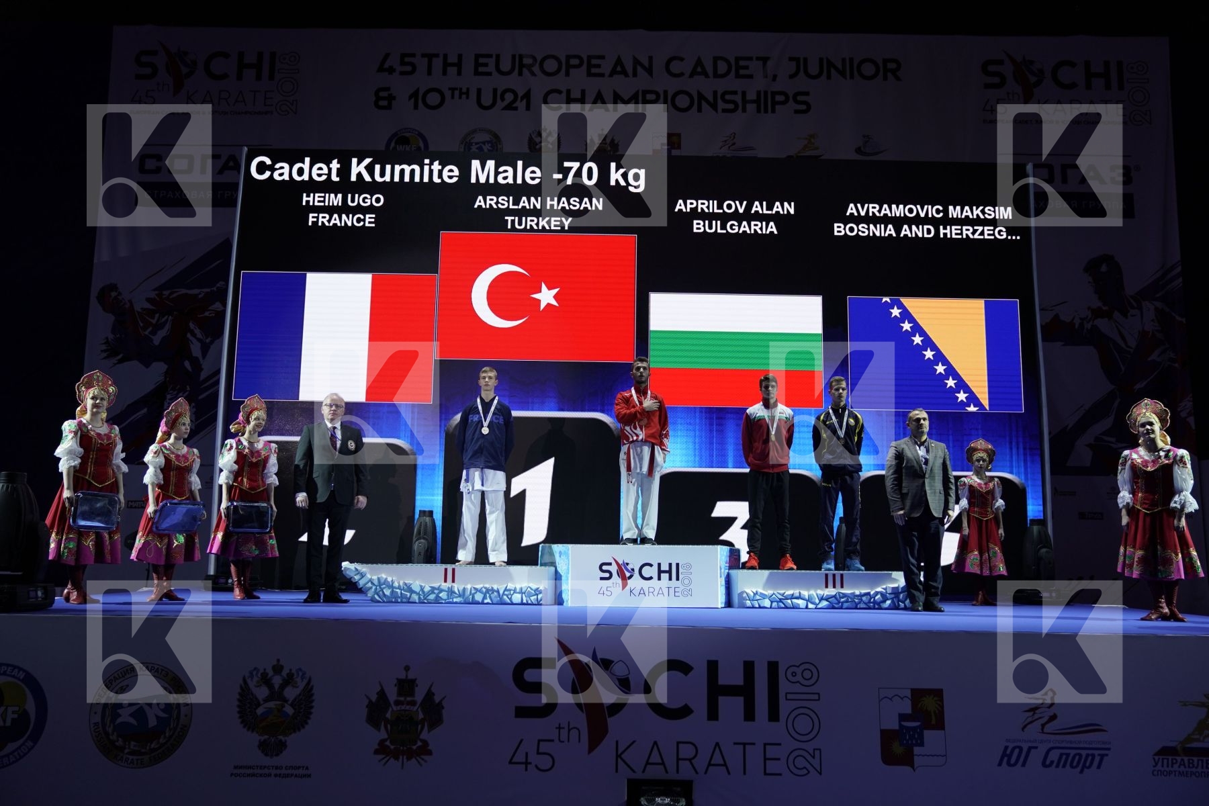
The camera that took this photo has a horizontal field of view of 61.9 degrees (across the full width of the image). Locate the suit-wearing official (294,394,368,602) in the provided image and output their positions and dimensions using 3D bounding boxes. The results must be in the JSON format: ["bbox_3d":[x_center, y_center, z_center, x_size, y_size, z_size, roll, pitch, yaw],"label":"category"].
[{"bbox_3d":[-2.351,0.806,8.677,0.610,1.780,0.340,3,-9,-12],"label":"suit-wearing official"}]

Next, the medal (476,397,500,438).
[{"bbox_3d":[-1.040,0.116,8.997,0.198,0.370,0.120,1,-8,-2],"label":"medal"}]

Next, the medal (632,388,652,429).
[{"bbox_3d":[0.333,0.047,9.061,0.174,0.386,0.120,1,-8,0],"label":"medal"}]

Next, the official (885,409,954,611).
[{"bbox_3d":[2.760,0.920,8.809,0.580,1.750,0.340,0,-8,3],"label":"official"}]

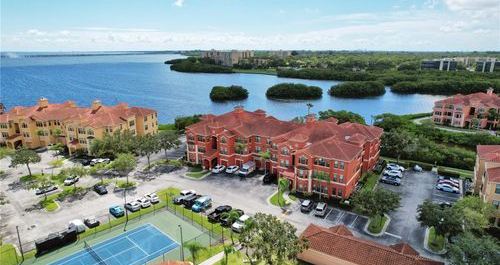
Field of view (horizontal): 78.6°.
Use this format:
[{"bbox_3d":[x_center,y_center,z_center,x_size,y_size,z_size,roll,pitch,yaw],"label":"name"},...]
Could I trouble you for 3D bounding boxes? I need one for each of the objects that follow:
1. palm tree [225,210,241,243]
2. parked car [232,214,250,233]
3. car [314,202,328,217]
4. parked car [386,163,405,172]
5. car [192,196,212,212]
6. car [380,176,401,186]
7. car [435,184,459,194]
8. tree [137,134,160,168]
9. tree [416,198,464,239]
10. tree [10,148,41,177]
[{"bbox_3d":[-2.850,16.904,53.920,2.900,6.700,2.900,0,15,0],"label":"palm tree"},{"bbox_3d":[-1.244,17.949,60.232,1.950,1.770,4.750,13,19,39],"label":"parked car"},{"bbox_3d":[15.902,16.406,66.350,1.850,1.670,4.400,9,17,30],"label":"car"},{"bbox_3d":[43.593,10.559,91.254,4.700,1.600,1.880,9,17,31],"label":"parked car"},{"bbox_3d":[-10.539,16.042,67.761,1.900,1.750,4.600,14,20,42],"label":"car"},{"bbox_3d":[37.860,13.082,81.974,4.600,1.480,1.850,9,17,31],"label":"car"},{"bbox_3d":[49.029,13.970,75.597,4.750,1.450,1.830,8,17,29],"label":"car"},{"bbox_3d":[-29.921,5.934,89.677,7.100,9.900,7.100,0,15,0],"label":"tree"},{"bbox_3d":[34.391,16.425,55.300,7.600,7.400,7.600,0,15,0],"label":"tree"},{"bbox_3d":[-61.468,8.305,84.045,7.400,7.700,7.400,0,15,0],"label":"tree"}]

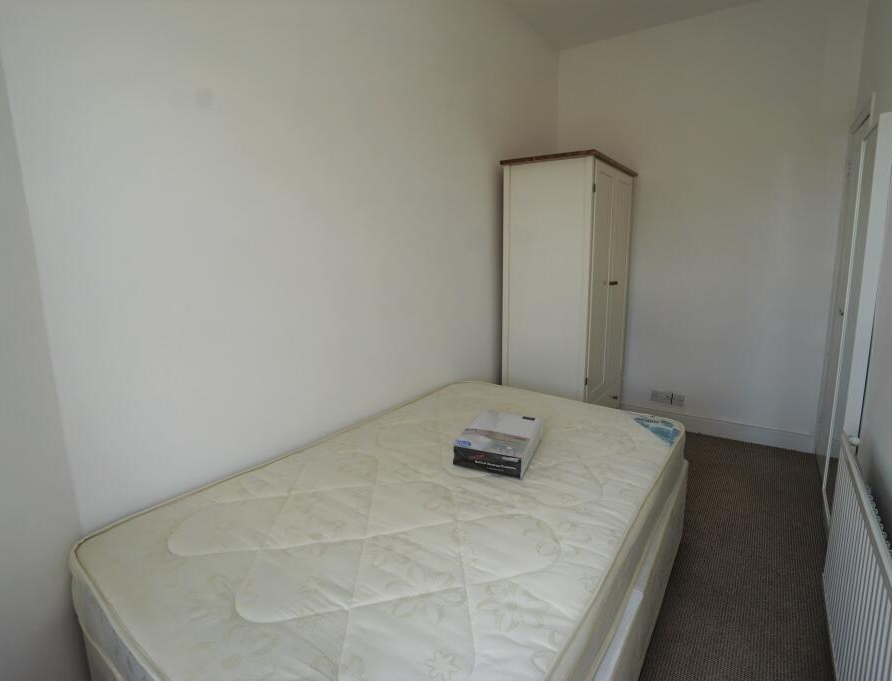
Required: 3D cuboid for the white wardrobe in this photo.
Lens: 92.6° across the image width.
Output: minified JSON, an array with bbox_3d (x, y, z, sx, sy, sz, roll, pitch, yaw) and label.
[{"bbox_3d":[0.865,-0.191,2.963,0.574,1.889,0.936,5,11,34],"label":"white wardrobe"}]

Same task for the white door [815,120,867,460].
[{"bbox_3d":[2.194,-0.151,2.343,0.050,1.960,0.710,6,12,37],"label":"white door"}]

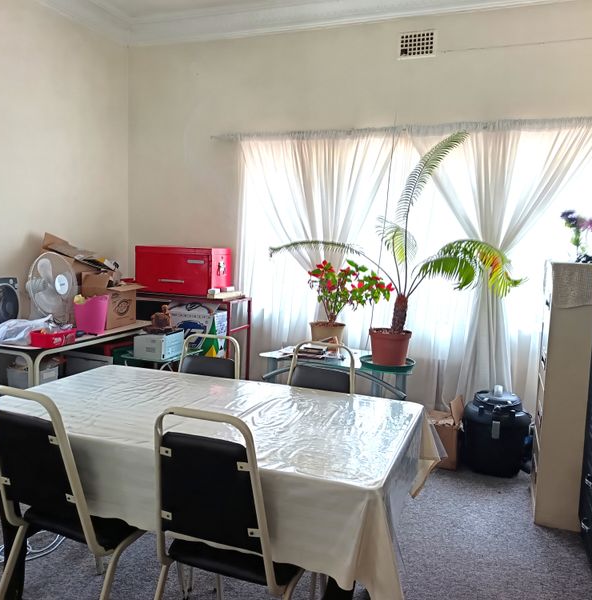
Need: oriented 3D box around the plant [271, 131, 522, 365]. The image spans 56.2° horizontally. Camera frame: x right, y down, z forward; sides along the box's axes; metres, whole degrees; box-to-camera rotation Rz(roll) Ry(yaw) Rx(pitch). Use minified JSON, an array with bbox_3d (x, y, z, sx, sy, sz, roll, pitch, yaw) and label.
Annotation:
[{"bbox_3d":[0.616,-0.327,3.755,1.716,1.560,1.000,3,6,19],"label":"plant"}]

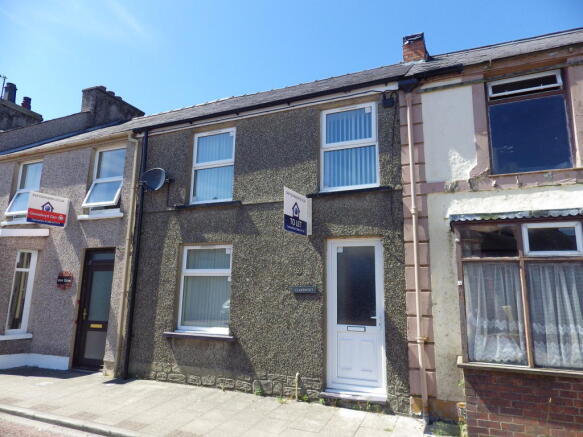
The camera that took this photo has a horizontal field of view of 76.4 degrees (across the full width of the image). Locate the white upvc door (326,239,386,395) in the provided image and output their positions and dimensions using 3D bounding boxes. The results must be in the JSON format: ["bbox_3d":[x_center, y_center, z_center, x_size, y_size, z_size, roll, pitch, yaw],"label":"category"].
[{"bbox_3d":[0.913,1.325,5.217,0.860,2.099,0.080,-3,-11,23],"label":"white upvc door"}]

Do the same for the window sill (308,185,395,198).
[{"bbox_3d":[0.846,-0.385,5.428,1.246,0.060,0.180,-3,-11,23],"label":"window sill"}]

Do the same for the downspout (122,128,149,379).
[{"bbox_3d":[-2.816,0.535,6.757,0.080,4.518,0.085,-3,-11,23],"label":"downspout"}]

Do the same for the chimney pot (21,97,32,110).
[{"bbox_3d":[-10.461,-4.538,14.643,0.250,0.460,0.250,1,-10,0],"label":"chimney pot"}]

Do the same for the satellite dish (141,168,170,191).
[{"bbox_3d":[-2.455,-0.686,6.599,0.500,0.430,0.320,-2,-11,18],"label":"satellite dish"}]

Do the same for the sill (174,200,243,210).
[{"bbox_3d":[-1.409,-0.214,6.376,1.342,0.060,0.180,-3,-11,23],"label":"sill"}]

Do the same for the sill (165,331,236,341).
[{"bbox_3d":[-1.473,1.920,5.998,1.343,0.060,0.180,-3,-11,23],"label":"sill"}]

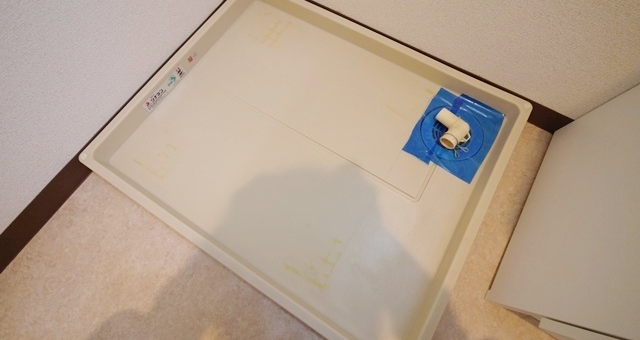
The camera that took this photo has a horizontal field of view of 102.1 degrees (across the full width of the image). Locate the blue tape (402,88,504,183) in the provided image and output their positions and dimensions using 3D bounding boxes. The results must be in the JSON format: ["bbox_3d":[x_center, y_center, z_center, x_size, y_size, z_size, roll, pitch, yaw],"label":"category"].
[{"bbox_3d":[0.314,-0.091,0.597,0.165,0.014,0.202,31,76,11],"label":"blue tape"}]

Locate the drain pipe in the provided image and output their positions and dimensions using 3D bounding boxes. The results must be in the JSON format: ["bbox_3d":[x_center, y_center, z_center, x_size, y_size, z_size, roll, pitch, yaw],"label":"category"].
[{"bbox_3d":[0.297,-0.092,0.586,0.082,0.038,0.068,42,78,13],"label":"drain pipe"}]

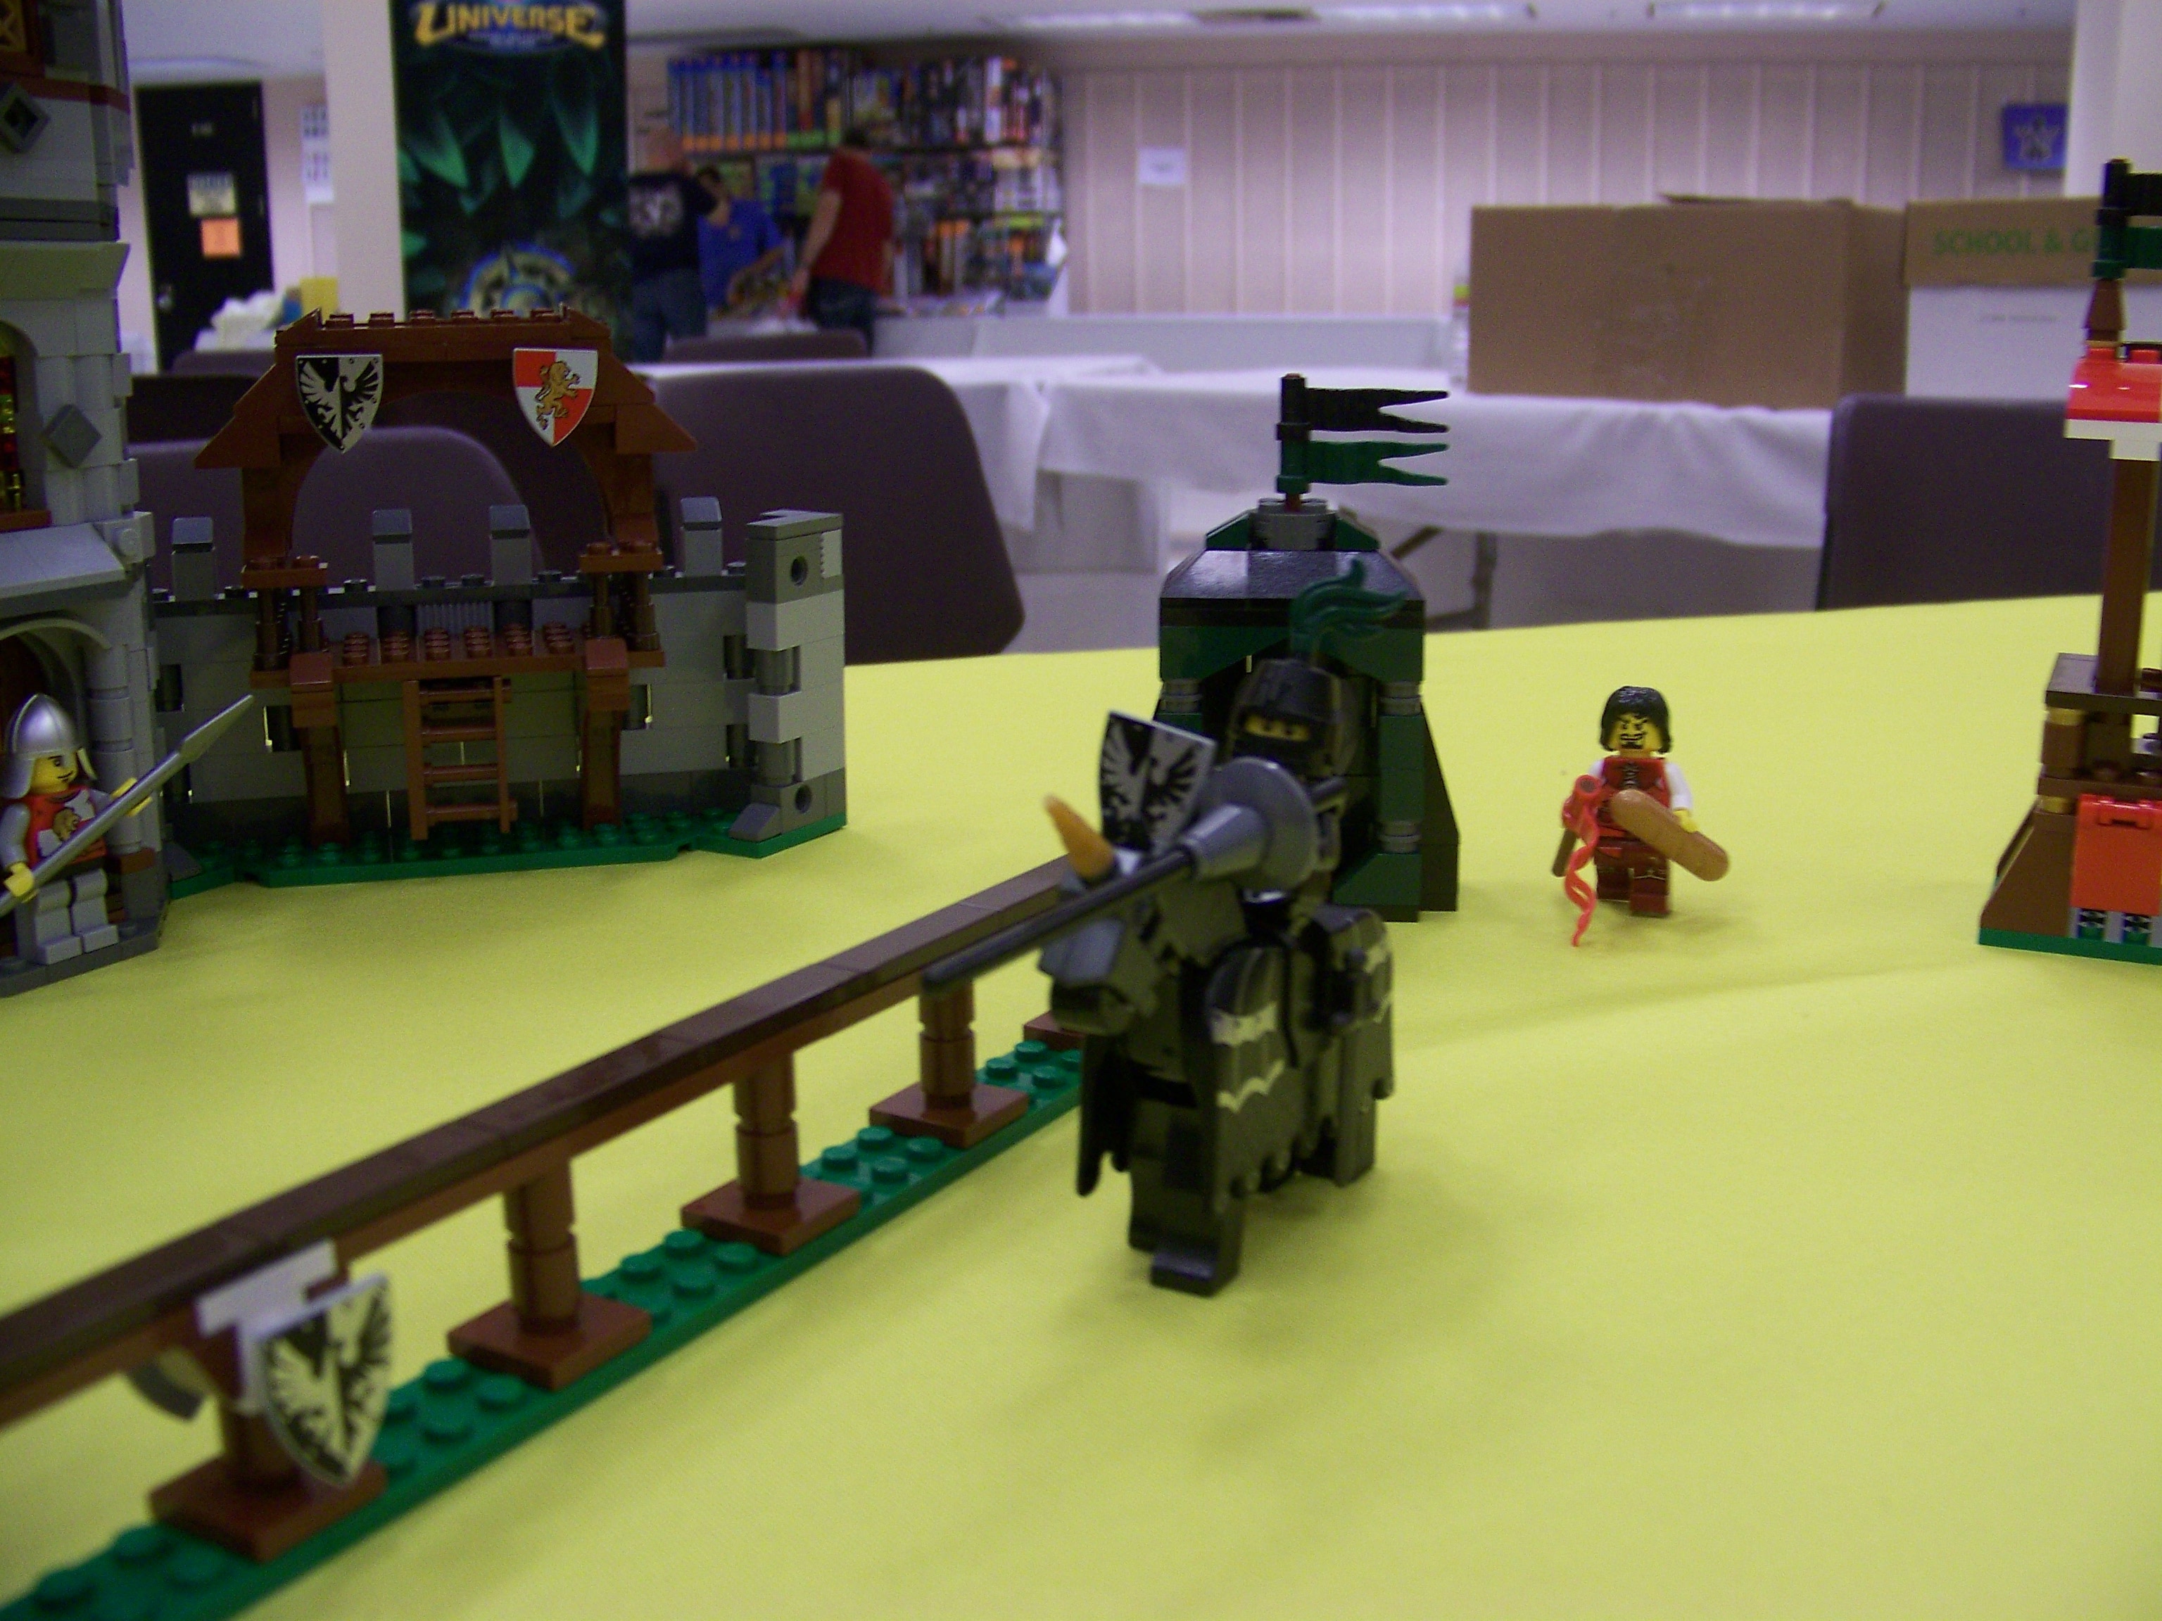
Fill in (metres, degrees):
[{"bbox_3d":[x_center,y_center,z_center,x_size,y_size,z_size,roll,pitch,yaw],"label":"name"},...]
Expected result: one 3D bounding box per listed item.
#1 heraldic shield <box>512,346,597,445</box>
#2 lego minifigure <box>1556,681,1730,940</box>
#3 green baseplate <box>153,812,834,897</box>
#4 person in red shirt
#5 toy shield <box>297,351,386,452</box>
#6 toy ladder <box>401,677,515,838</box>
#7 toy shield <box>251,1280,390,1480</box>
[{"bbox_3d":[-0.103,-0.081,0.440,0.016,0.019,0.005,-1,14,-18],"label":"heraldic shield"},{"bbox_3d":[0.107,0.000,0.428,0.032,0.043,0.024,5,15,18],"label":"lego minifigure"},{"bbox_3d":[-0.125,0.007,0.464,0.157,0.005,0.042,-4,14,-17],"label":"green baseplate"},{"bbox_3d":[-1.184,-2.598,11.140,0.520,1.680,0.450,-9,17,-34],"label":"person in red shirt"},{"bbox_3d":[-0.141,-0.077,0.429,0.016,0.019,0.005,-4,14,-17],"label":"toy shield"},{"bbox_3d":[-0.126,-0.011,0.455,0.021,0.033,0.008,-4,14,-17],"label":"toy ladder"},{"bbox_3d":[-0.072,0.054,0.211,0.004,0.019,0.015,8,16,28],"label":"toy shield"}]

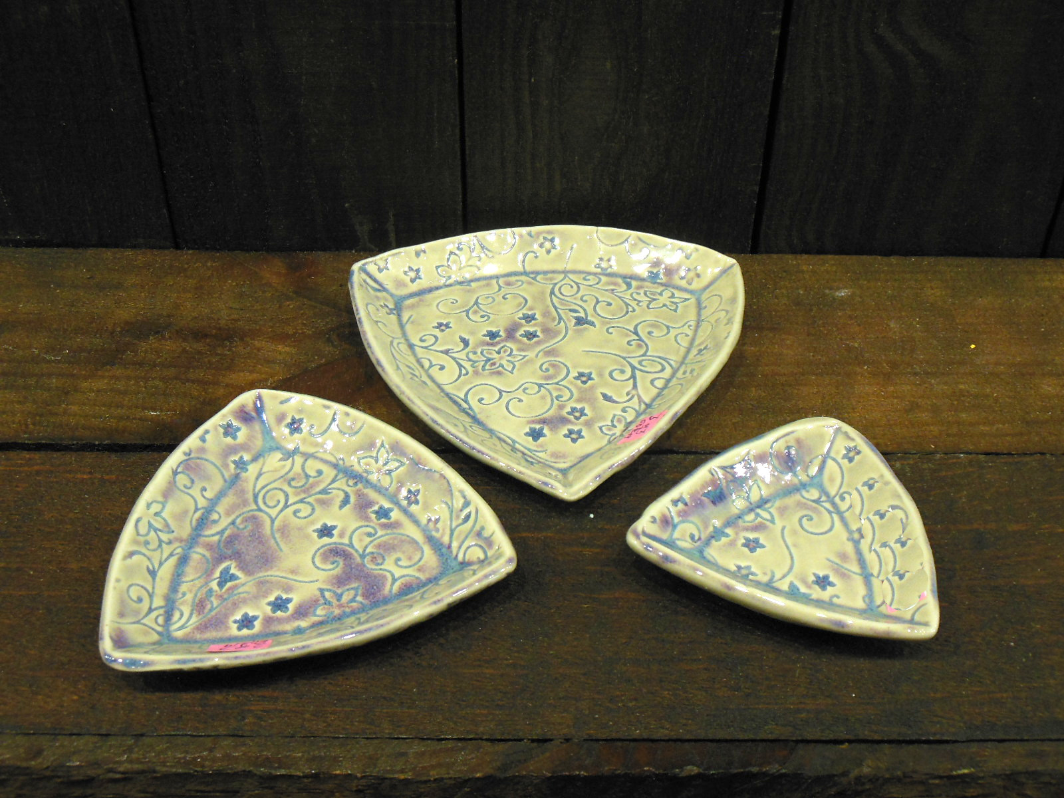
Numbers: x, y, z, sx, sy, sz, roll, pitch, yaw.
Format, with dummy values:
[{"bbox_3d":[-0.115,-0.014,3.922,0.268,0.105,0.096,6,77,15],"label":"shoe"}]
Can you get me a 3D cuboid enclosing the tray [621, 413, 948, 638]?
[{"bbox_3d":[0.104,0.048,0.502,0.114,0.022,0.111,16,43,18],"label":"tray"}]

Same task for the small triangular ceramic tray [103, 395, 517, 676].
[{"bbox_3d":[-0.091,0.046,0.503,0.146,0.022,0.146,-12,42,-15],"label":"small triangular ceramic tray"}]

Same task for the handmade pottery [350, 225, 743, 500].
[{"bbox_3d":[0.009,-0.016,0.577,0.182,0.023,0.183,-1,40,-2],"label":"handmade pottery"}]

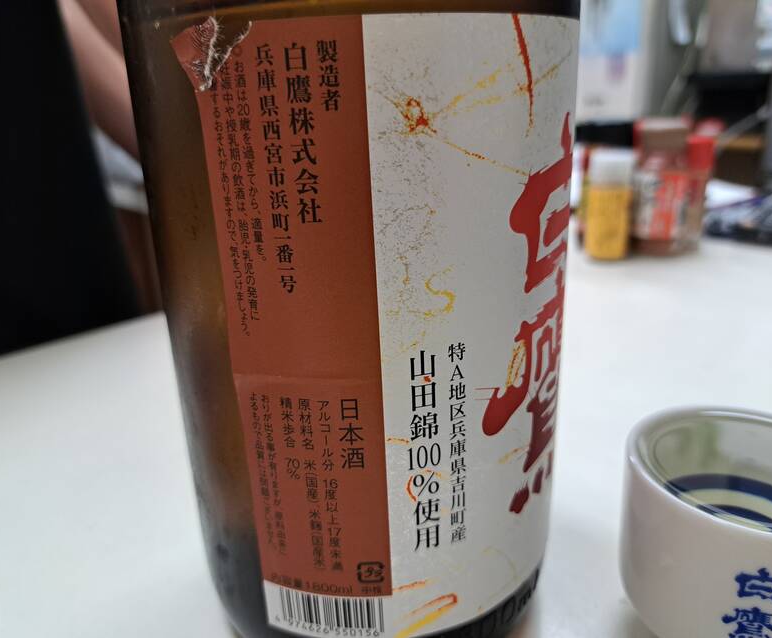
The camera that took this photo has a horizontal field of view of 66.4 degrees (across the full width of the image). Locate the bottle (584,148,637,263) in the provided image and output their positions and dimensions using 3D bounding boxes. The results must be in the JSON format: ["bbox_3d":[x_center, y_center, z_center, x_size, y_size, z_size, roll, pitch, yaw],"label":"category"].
[{"bbox_3d":[0.214,-0.111,0.567,0.043,0.099,0.043,5,20,20],"label":"bottle"}]

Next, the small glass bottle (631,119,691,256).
[{"bbox_3d":[0.267,-0.129,0.576,0.051,0.124,0.051,6,21,24],"label":"small glass bottle"}]

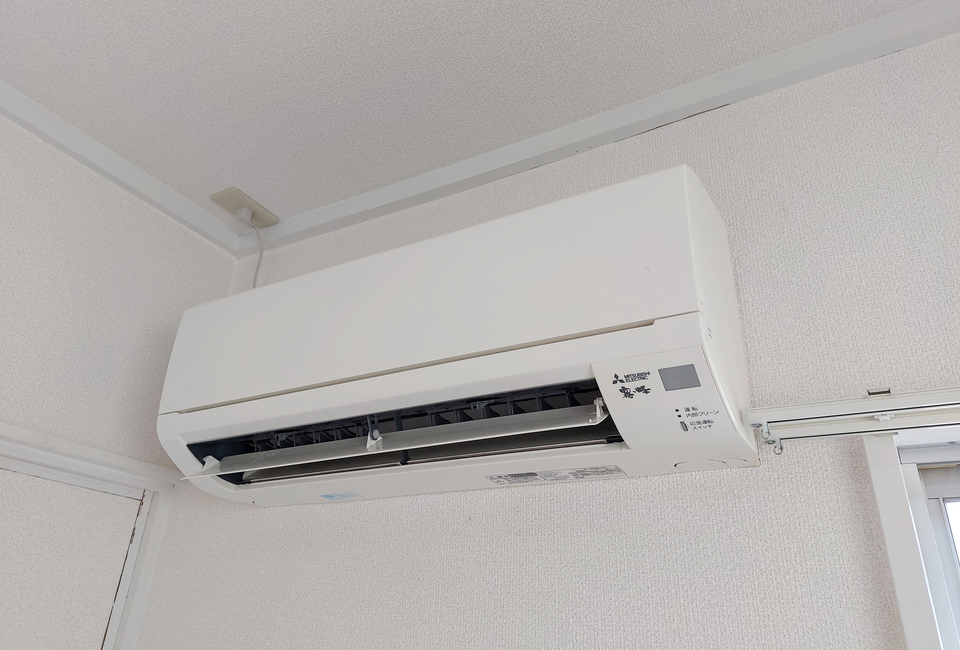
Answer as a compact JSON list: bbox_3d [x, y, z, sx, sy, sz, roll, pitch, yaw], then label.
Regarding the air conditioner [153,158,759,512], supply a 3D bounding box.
[{"bbox_3d":[-0.077,0.055,0.924,0.799,0.303,0.235,-12,-29,28],"label":"air conditioner"}]

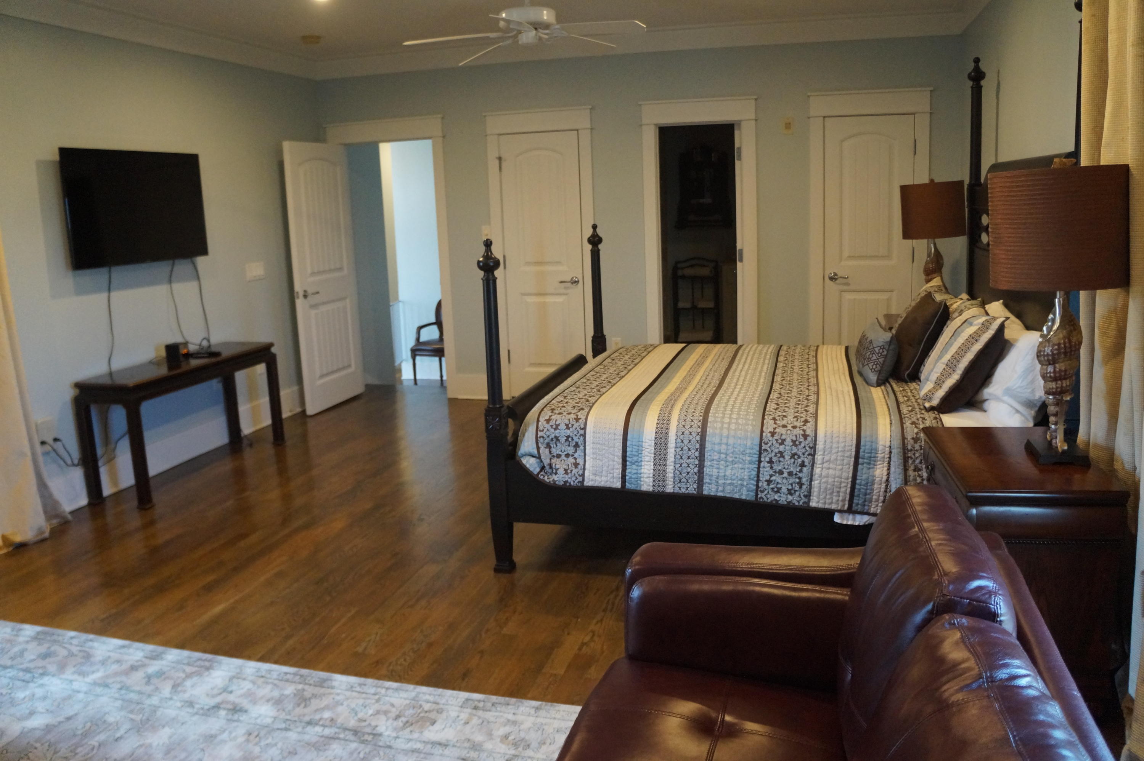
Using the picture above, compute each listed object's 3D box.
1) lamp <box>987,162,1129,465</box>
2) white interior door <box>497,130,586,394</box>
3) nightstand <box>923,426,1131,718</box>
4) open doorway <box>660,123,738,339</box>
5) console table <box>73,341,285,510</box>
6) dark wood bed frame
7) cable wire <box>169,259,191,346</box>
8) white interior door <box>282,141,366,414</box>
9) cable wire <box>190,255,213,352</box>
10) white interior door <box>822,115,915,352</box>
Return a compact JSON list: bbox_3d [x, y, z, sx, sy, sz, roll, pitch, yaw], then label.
[{"bbox_3d":[1.459,-0.207,2.544,0.360,0.890,0.360,1,11,15],"label":"lamp"},{"bbox_3d":[-0.227,-0.866,6.671,0.640,2.070,0.050,1,11,15],"label":"white interior door"},{"bbox_3d":[1.366,0.570,2.703,0.440,0.700,0.690,1,11,15],"label":"nightstand"},{"bbox_3d":[0.976,-0.849,6.393,0.610,2.070,0.120,1,11,15],"label":"open doorway"},{"bbox_3d":[-2.301,0.223,5.157,0.380,0.690,1.340,1,11,15],"label":"console table"},{"bbox_3d":[0.946,-0.468,4.065,2.260,2.260,2.000,1,11,15],"label":"dark wood bed frame"},{"bbox_3d":[-2.380,-0.469,5.214,0.050,0.540,0.110,1,11,15],"label":"cable wire"},{"bbox_3d":[-1.947,-0.826,6.814,0.050,2.070,0.850,1,11,15],"label":"white interior door"},{"bbox_3d":[-2.329,-0.489,5.422,0.050,0.590,0.100,1,11,15],"label":"cable wire"},{"bbox_3d":[2.090,-0.811,6.059,0.620,2.070,0.050,1,11,15],"label":"white interior door"}]

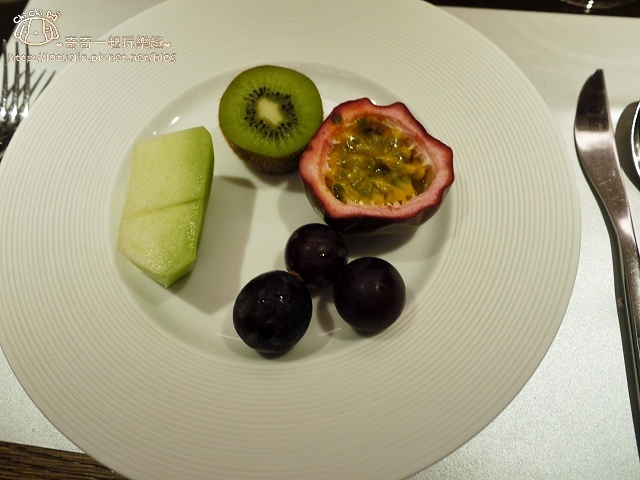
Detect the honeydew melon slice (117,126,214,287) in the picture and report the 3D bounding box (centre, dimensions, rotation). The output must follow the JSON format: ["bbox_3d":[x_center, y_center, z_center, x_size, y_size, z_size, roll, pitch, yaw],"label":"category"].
[{"bbox_3d":[-0.067,-0.013,0.237,0.036,0.030,0.074,1,66,-5],"label":"honeydew melon slice"}]

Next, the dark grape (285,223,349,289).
[{"bbox_3d":[-0.002,0.007,0.228,0.028,0.028,0.028,0,66,3],"label":"dark grape"}]

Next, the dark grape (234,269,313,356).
[{"bbox_3d":[-0.020,0.030,0.216,0.033,0.033,0.033,0,66,3],"label":"dark grape"}]

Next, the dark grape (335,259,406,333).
[{"bbox_3d":[0.021,0.023,0.217,0.030,0.030,0.030,0,66,3],"label":"dark grape"}]

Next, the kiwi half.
[{"bbox_3d":[-0.023,-0.054,0.254,0.047,0.032,0.047,0,73,-2],"label":"kiwi half"}]

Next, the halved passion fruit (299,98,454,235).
[{"bbox_3d":[0.025,-0.029,0.241,0.067,0.029,0.067,0,63,0],"label":"halved passion fruit"}]

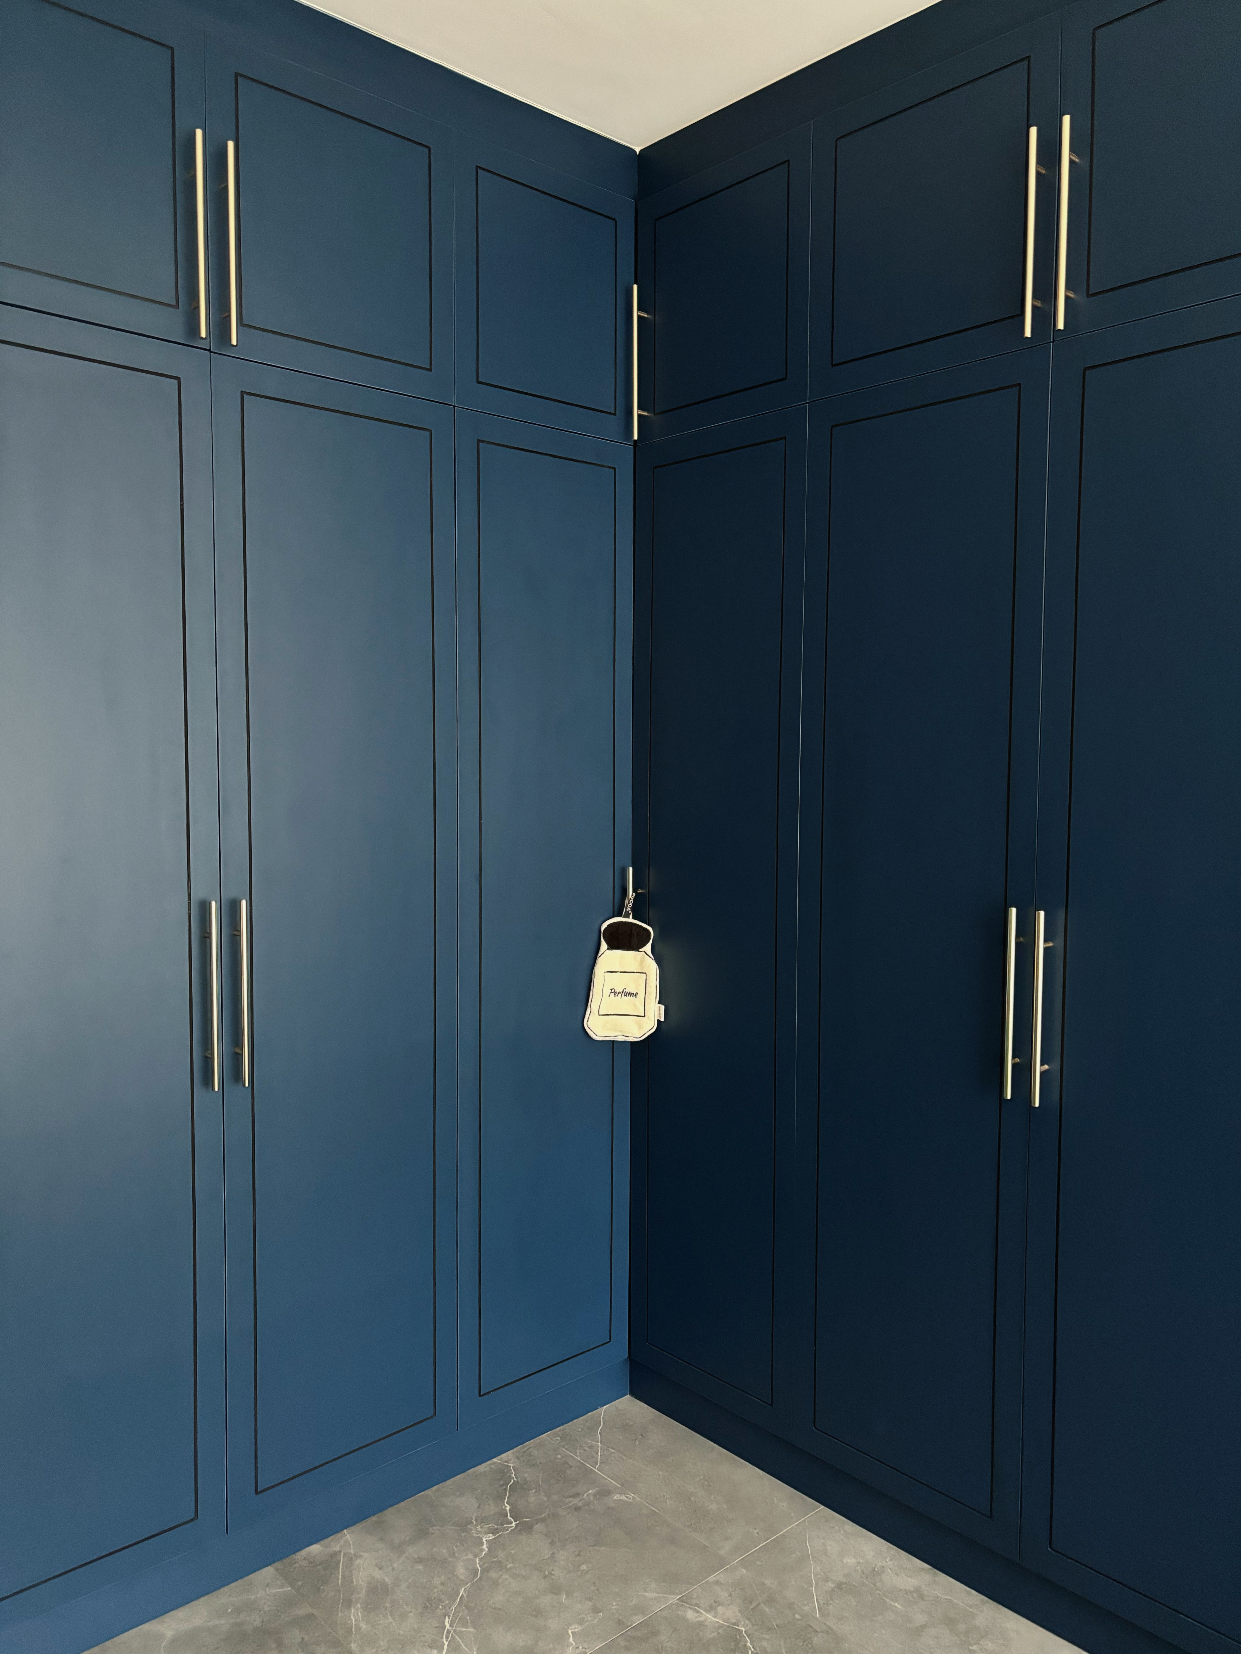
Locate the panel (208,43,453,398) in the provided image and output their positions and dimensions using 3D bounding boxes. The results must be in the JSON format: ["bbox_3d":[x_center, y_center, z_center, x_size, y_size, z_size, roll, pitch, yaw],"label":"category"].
[{"bbox_3d":[-0.482,-1.007,2.113,0.465,0.490,0.024,-3,5,-42],"label":"panel"}]

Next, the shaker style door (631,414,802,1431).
[{"bbox_3d":[0.191,0.194,2.485,0.024,1.945,0.449,-3,5,-42],"label":"shaker style door"}]

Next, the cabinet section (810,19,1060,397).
[{"bbox_3d":[0.510,-0.999,2.064,0.024,0.490,0.473,-3,5,-42],"label":"cabinet section"}]

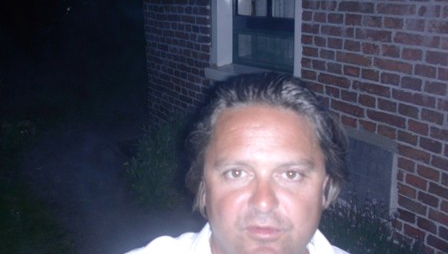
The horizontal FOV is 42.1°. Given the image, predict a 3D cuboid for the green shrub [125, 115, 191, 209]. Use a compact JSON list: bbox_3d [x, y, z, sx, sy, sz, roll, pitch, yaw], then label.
[{"bbox_3d":[-0.475,0.250,4.050,0.480,0.600,0.600,-8,16,-29],"label":"green shrub"}]

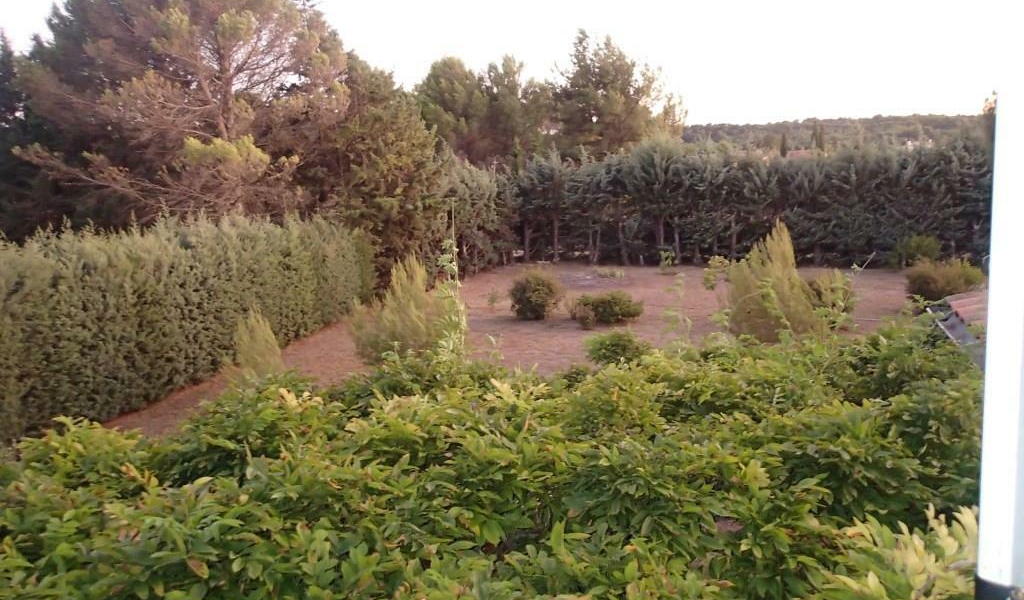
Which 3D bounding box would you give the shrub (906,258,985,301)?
[{"bbox_3d":[13.423,-0.640,22.770,2.200,1.280,1.850,5,11,30],"label":"shrub"}]

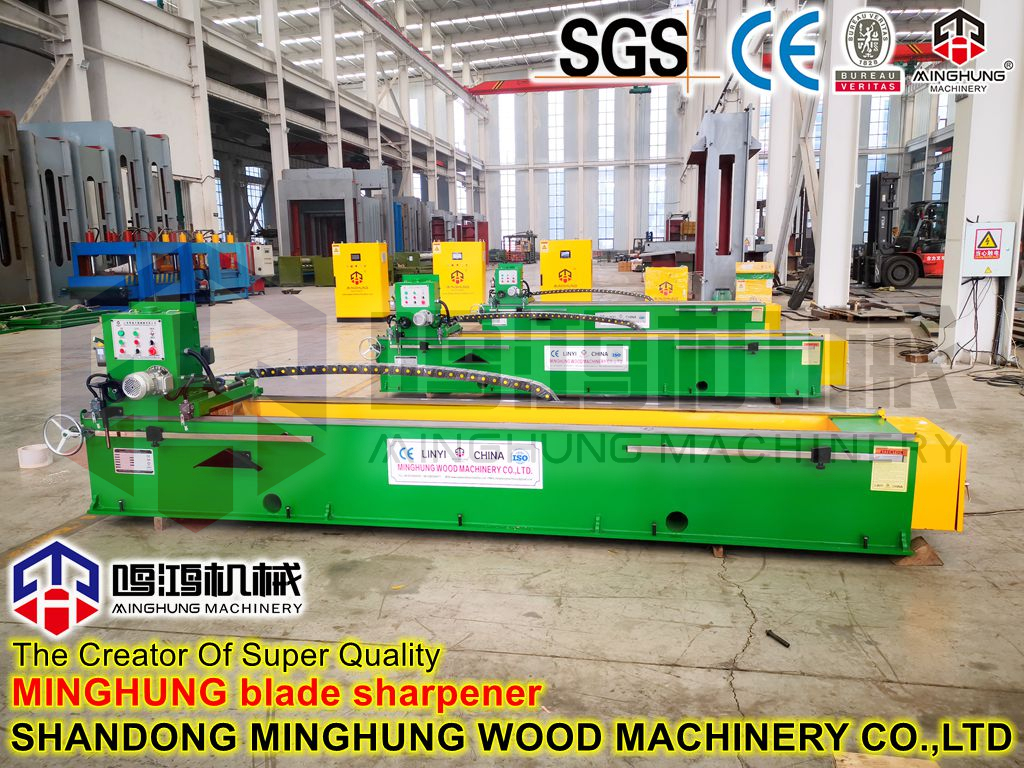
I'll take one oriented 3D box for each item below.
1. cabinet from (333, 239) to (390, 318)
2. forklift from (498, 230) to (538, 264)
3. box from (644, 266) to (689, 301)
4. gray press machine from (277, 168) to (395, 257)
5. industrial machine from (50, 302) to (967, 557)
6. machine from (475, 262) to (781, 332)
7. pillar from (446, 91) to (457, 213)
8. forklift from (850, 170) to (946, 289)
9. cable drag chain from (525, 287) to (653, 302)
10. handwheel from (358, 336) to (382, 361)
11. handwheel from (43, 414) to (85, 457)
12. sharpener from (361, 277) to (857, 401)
[{"bbox_3d":[-2.986,-2.026,15.889,0.964,1.566,0.435,1,10,10],"label":"cabinet"},{"bbox_3d":[0.664,-10.679,62.651,3.263,2.494,1.305,4,11,24],"label":"forklift"},{"bbox_3d":[2.822,-1.568,14.622,0.759,1.135,0.440,0,10,9],"label":"box"},{"bbox_3d":[-8.431,-7.671,38.545,3.542,5.100,5.250,0,10,9],"label":"gray press machine"},{"bbox_3d":[-0.171,0.135,4.233,4.495,1.145,0.870,1,10,11],"label":"industrial machine"},{"bbox_3d":[1.668,-1.254,12.080,4.466,1.145,0.899,1,10,10],"label":"machine"},{"bbox_3d":[-6.281,-21.888,84.101,0.780,16.800,0.550,0,10,9],"label":"pillar"},{"bbox_3d":[12.787,-4.793,24.825,5.450,3.450,2.200,0,10,9],"label":"forklift"},{"bbox_3d":[1.295,-1.451,13.260,2.146,0.333,0.110,0,10,9],"label":"cable drag chain"},{"bbox_3d":[-1.377,-0.346,7.788,0.229,0.229,0.058,1,10,10],"label":"handwheel"},{"bbox_3d":[-2.342,0.268,4.179,0.228,0.228,0.058,1,10,10],"label":"handwheel"},{"bbox_3d":[0.859,-0.515,7.855,4.466,1.145,0.884,1,10,10],"label":"sharpener"}]

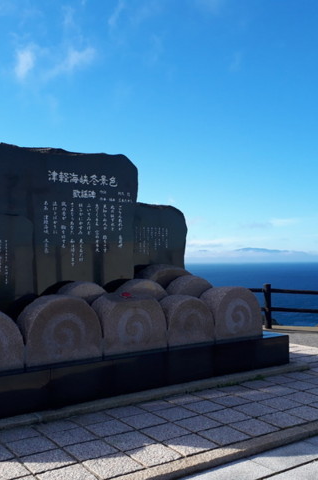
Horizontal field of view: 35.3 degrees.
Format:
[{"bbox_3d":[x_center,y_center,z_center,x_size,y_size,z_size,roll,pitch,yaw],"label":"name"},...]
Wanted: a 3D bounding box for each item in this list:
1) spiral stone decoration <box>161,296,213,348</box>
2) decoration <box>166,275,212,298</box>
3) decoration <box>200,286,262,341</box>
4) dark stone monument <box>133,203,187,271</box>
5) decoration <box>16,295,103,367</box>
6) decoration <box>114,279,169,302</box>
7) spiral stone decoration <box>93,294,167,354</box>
[{"bbox_3d":[0.384,1.123,7.117,0.820,0.710,0.440,1,-3,-34],"label":"spiral stone decoration"},{"bbox_3d":[0.398,0.909,7.606,0.820,0.740,0.420,1,-3,-34],"label":"decoration"},{"bbox_3d":[1.076,1.094,7.586,0.810,0.790,0.470,1,-3,-34],"label":"decoration"},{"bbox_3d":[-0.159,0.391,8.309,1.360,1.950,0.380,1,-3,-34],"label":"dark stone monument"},{"bbox_3d":[-1.180,1.066,5.968,0.940,0.770,0.440,1,-3,-34],"label":"decoration"},{"bbox_3d":[-0.295,0.903,7.132,0.800,0.730,0.400,1,-3,-34],"label":"decoration"},{"bbox_3d":[-0.381,1.100,6.553,0.980,0.730,0.450,1,-3,-34],"label":"spiral stone decoration"}]

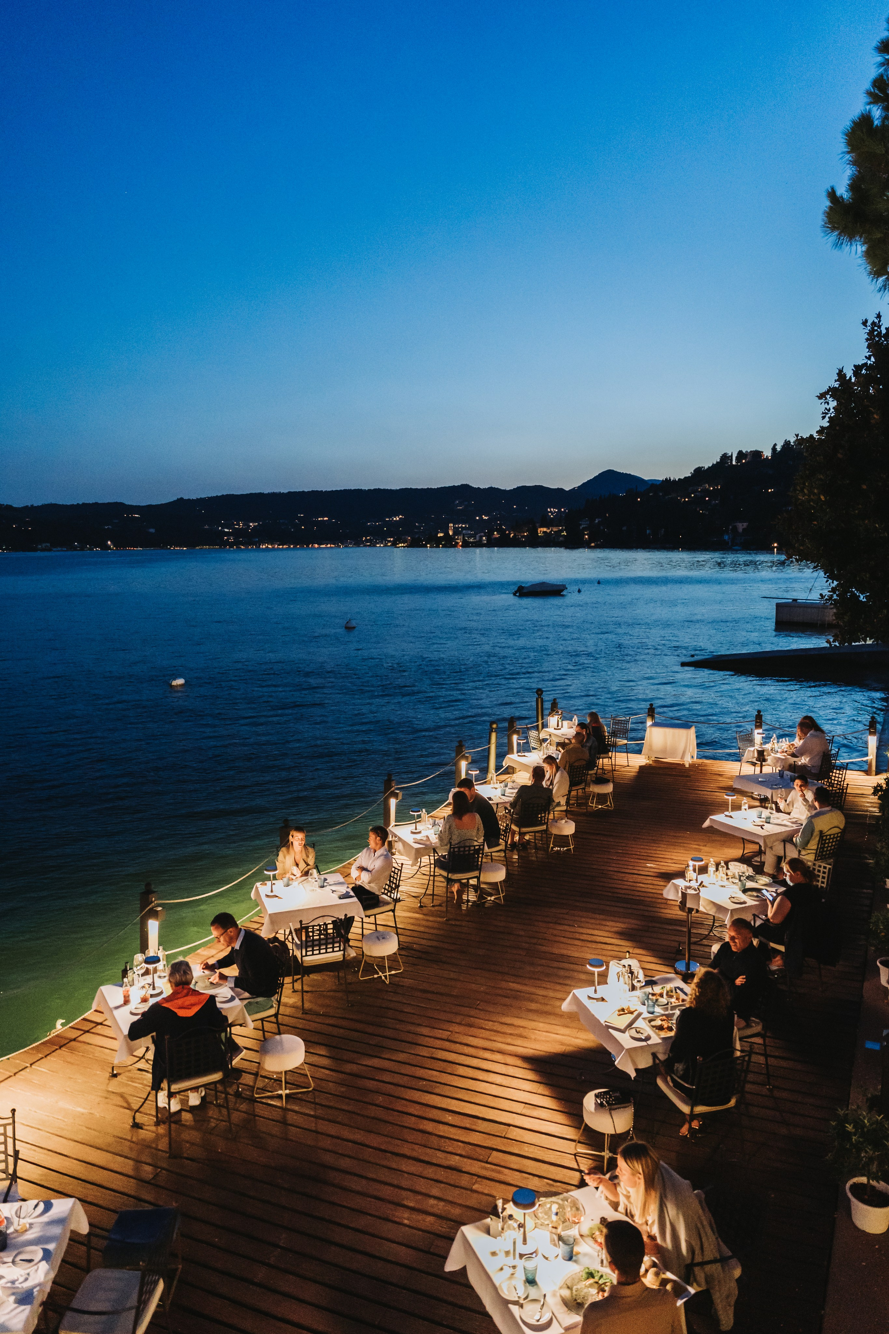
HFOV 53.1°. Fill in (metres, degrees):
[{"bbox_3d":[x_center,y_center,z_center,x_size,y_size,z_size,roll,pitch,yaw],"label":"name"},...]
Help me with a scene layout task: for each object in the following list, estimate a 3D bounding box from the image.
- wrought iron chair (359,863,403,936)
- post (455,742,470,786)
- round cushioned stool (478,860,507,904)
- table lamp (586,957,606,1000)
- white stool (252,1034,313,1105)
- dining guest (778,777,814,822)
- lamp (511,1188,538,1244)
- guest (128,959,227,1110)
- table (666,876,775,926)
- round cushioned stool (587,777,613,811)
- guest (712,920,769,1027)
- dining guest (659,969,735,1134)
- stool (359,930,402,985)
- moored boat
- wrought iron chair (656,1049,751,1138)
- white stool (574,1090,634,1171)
[{"bbox_3d":[-0.735,2.542,9.540,0.540,0.940,0.550,-4,9,-25],"label":"wrought iron chair"},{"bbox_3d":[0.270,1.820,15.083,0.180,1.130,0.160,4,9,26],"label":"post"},{"bbox_3d":[0.551,2.525,10.369,0.370,0.380,0.370,0,8,0],"label":"round cushioned stool"},{"bbox_3d":[1.202,2.462,7.025,0.150,0.290,0.150,0,8,0],"label":"table lamp"},{"bbox_3d":[-1.300,3.256,7.194,0.410,0.410,0.400,0,8,0],"label":"white stool"},{"bbox_3d":[4.630,2.071,11.878,0.740,1.230,0.520,-6,10,-38],"label":"dining guest"},{"bbox_3d":[0.378,2.595,4.144,0.127,0.280,0.127,0,8,0],"label":"lamp"},{"bbox_3d":[-1.999,2.735,6.570,0.600,1.310,0.700,-4,9,-30],"label":"guest"},{"bbox_3d":[3.144,2.756,9.645,0.950,0.750,0.950,-3,8,-23],"label":"table"},{"bbox_3d":[2.600,2.095,14.647,0.380,0.420,0.380,0,8,0],"label":"round cushioned stool"},{"bbox_3d":[2.039,2.518,6.640,0.700,1.280,0.530,-6,10,-40],"label":"guest"},{"bbox_3d":[1.738,2.765,6.346,0.500,1.310,0.660,-3,8,-18],"label":"dining guest"},{"bbox_3d":[-0.625,2.871,8.855,0.440,0.425,0.440,0,8,0],"label":"stool"},{"bbox_3d":[9.897,-8.032,92.000,5.600,1.400,2.100,-1,8,-8],"label":"moored boat"},{"bbox_3d":[1.740,2.875,5.982,0.530,0.890,0.500,-3,8,-18],"label":"wrought iron chair"},{"bbox_3d":[1.145,3.227,6.233,0.440,0.425,0.440,0,8,-2],"label":"white stool"}]

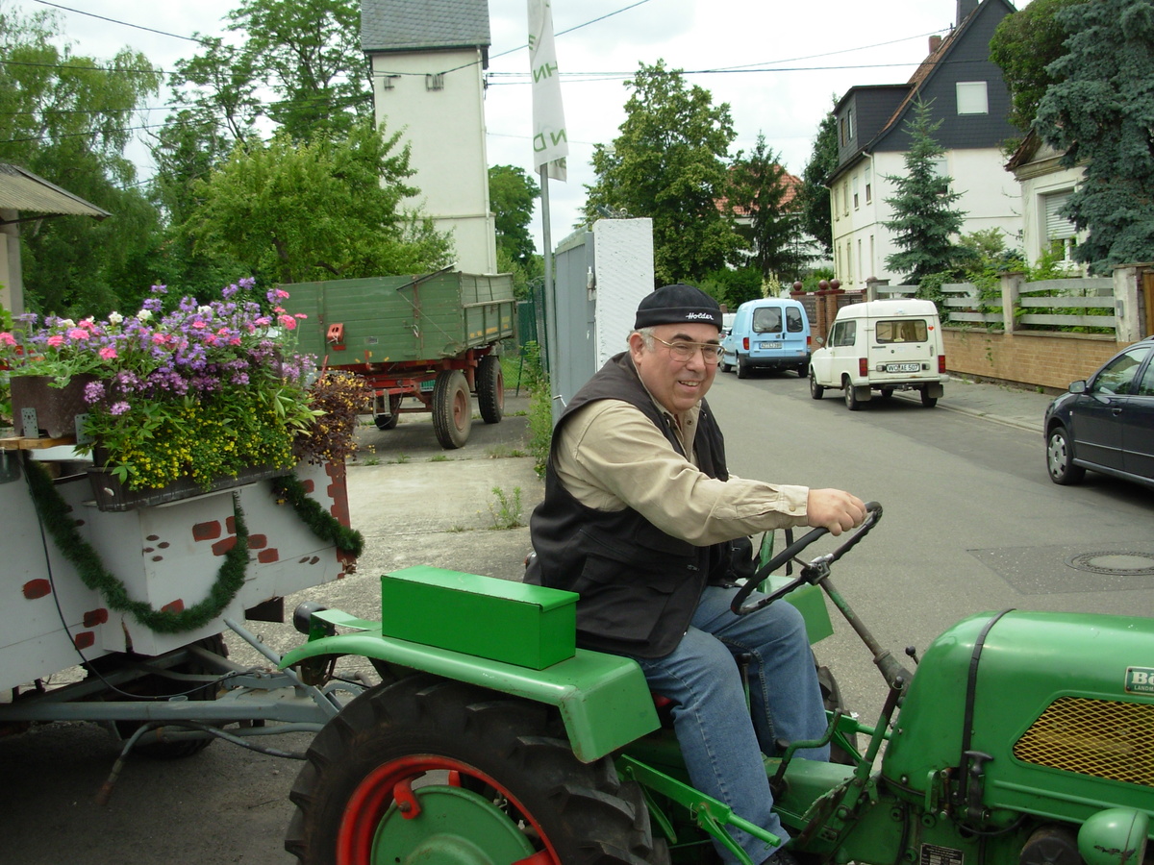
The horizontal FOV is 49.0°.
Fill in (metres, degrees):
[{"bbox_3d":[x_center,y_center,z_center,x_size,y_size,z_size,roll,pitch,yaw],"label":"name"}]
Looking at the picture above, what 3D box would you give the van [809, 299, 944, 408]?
[{"bbox_3d":[5.014,-1.398,21.532,1.490,1.720,3.750,-2,6,0],"label":"van"}]

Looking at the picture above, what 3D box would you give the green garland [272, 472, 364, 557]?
[{"bbox_3d":[-0.981,0.319,4.827,0.120,0.432,0.534,1,6,29],"label":"green garland"}]

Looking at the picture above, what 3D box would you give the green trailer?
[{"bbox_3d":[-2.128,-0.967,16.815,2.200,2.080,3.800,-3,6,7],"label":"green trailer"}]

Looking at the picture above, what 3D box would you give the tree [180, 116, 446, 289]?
[{"bbox_3d":[-4.786,-3.199,23.760,4.888,5.317,4.600,-2,6,0],"label":"tree"}]

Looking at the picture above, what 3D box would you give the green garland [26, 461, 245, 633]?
[{"bbox_3d":[-1.348,0.313,3.999,0.310,0.617,0.706,1,6,29],"label":"green garland"}]

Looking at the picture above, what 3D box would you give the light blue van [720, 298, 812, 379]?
[{"bbox_3d":[4.474,-2.346,30.803,1.570,1.790,4.000,-2,6,-1],"label":"light blue van"}]

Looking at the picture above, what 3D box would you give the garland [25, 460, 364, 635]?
[{"bbox_3d":[-1.150,0.275,4.350,0.310,0.626,1.516,1,6,29],"label":"garland"}]

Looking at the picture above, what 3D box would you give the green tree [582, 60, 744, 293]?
[{"bbox_3d":[3.850,-9.649,53.584,6.518,11.951,6.518,-2,6,0],"label":"green tree"}]

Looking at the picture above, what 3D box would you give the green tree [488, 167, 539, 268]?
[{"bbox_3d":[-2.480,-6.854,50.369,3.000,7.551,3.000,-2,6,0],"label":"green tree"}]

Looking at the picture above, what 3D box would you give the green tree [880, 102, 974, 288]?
[{"bbox_3d":[10.058,-5.845,36.354,2.514,7.236,2.514,-2,6,0],"label":"green tree"}]

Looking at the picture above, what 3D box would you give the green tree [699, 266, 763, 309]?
[{"bbox_3d":[6.121,-5.001,50.156,2.505,3.188,2.400,-2,6,0],"label":"green tree"}]

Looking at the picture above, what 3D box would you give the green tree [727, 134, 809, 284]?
[{"bbox_3d":[8.322,-8.365,54.433,3.443,8.859,3.443,-2,6,0],"label":"green tree"}]

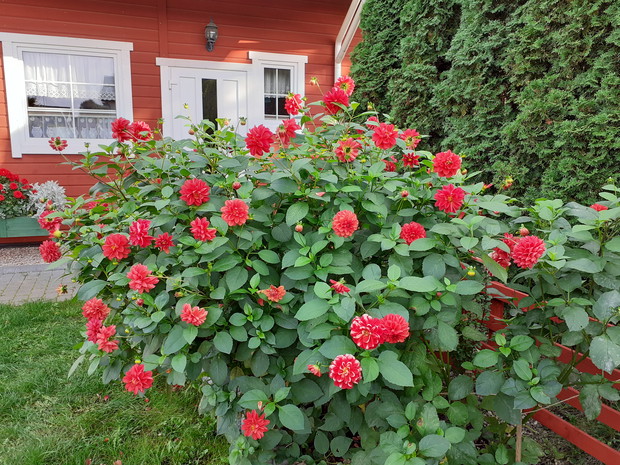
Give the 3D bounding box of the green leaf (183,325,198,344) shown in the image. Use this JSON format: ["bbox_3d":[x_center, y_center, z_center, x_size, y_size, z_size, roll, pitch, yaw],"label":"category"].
[{"bbox_3d":[-0.415,0.354,1.680,0.055,0.075,0.015,0,-24,0],"label":"green leaf"}]

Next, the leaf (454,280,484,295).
[{"bbox_3d":[0.534,0.184,1.620,0.098,0.017,0.059,-3,45,6],"label":"leaf"}]

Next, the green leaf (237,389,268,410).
[{"bbox_3d":[-0.189,0.549,1.600,0.112,0.020,0.070,-4,52,4],"label":"green leaf"}]

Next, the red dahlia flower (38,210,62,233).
[{"bbox_3d":[-1.057,-0.045,1.970,0.098,0.095,0.060,-6,1,-35],"label":"red dahlia flower"}]

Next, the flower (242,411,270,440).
[{"bbox_3d":[-0.179,0.638,1.600,0.092,0.098,0.050,2,-16,6],"label":"flower"}]

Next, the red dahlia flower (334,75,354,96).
[{"bbox_3d":[0.139,-0.586,1.922,0.082,0.086,0.048,1,12,3],"label":"red dahlia flower"}]

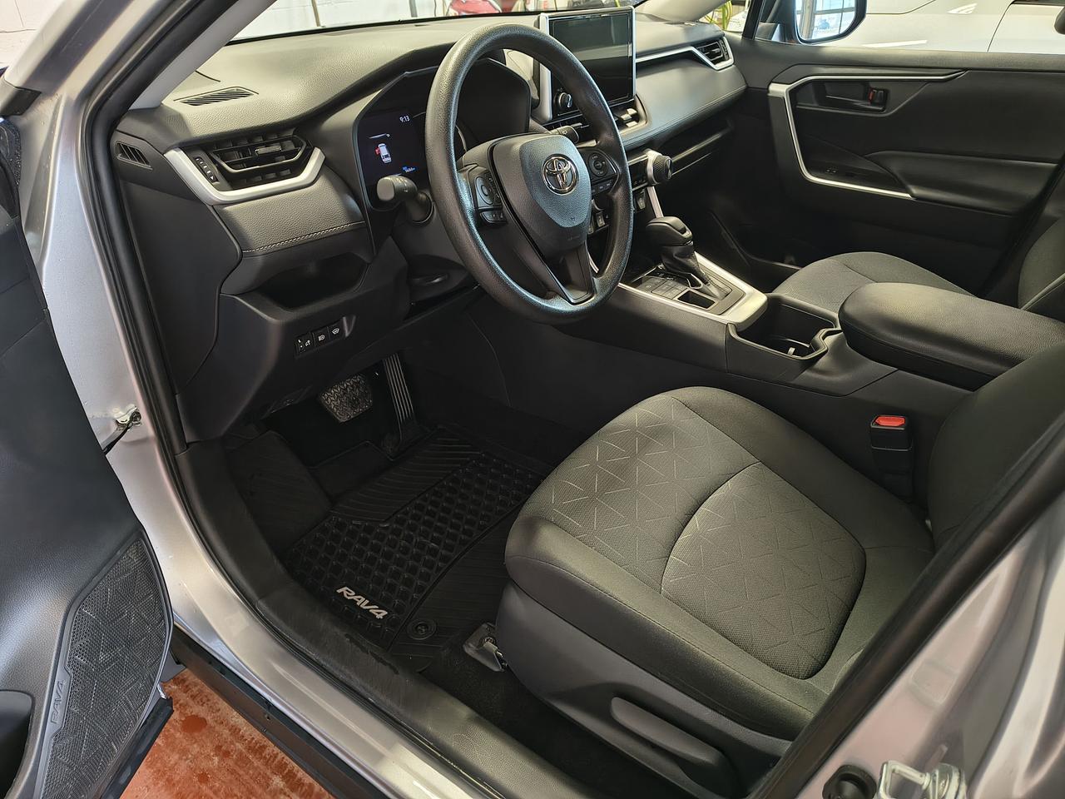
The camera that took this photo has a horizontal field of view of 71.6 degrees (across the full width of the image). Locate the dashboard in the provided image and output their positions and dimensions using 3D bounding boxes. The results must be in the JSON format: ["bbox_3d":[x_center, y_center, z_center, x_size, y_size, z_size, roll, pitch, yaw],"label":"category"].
[{"bbox_3d":[-0.050,-0.470,1.406,0.530,0.520,1.440,23,38,30],"label":"dashboard"}]

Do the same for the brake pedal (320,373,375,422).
[{"bbox_3d":[-0.373,-0.001,1.475,0.030,0.065,0.115,-26,6,47],"label":"brake pedal"}]

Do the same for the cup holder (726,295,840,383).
[{"bbox_3d":[0.416,-0.099,1.232,0.150,0.080,0.195,23,38,30],"label":"cup holder"}]

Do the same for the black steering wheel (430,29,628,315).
[{"bbox_3d":[-0.004,-0.278,0.948,0.105,0.370,0.370,-4,23,43],"label":"black steering wheel"}]

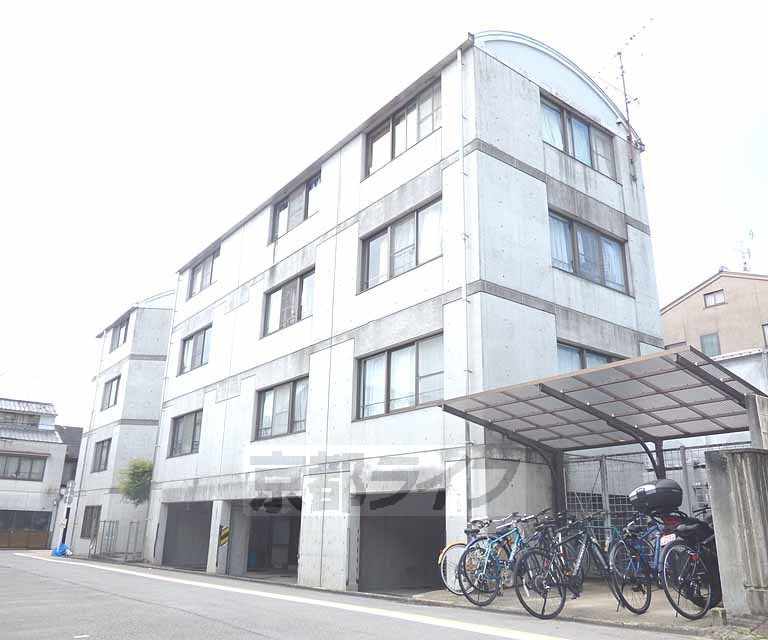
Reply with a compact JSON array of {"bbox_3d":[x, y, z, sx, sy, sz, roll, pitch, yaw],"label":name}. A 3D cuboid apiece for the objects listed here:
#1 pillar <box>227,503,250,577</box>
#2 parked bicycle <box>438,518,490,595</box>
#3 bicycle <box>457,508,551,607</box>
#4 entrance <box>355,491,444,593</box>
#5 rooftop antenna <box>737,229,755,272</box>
[{"bbox_3d":[-4.011,5.903,16.268,0.566,1.798,0.505,15,-23,-36],"label":"pillar"},{"bbox_3d":[1.426,3.313,8.520,1.720,1.020,0.570,17,-24,-39],"label":"parked bicycle"},{"bbox_3d":[1.596,3.180,7.925,1.670,1.030,0.580,18,-25,-39],"label":"bicycle"},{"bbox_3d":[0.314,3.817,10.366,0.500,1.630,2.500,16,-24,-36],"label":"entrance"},{"bbox_3d":[13.839,-2.490,22.968,0.650,1.800,0.750,7,-19,-17],"label":"rooftop antenna"}]

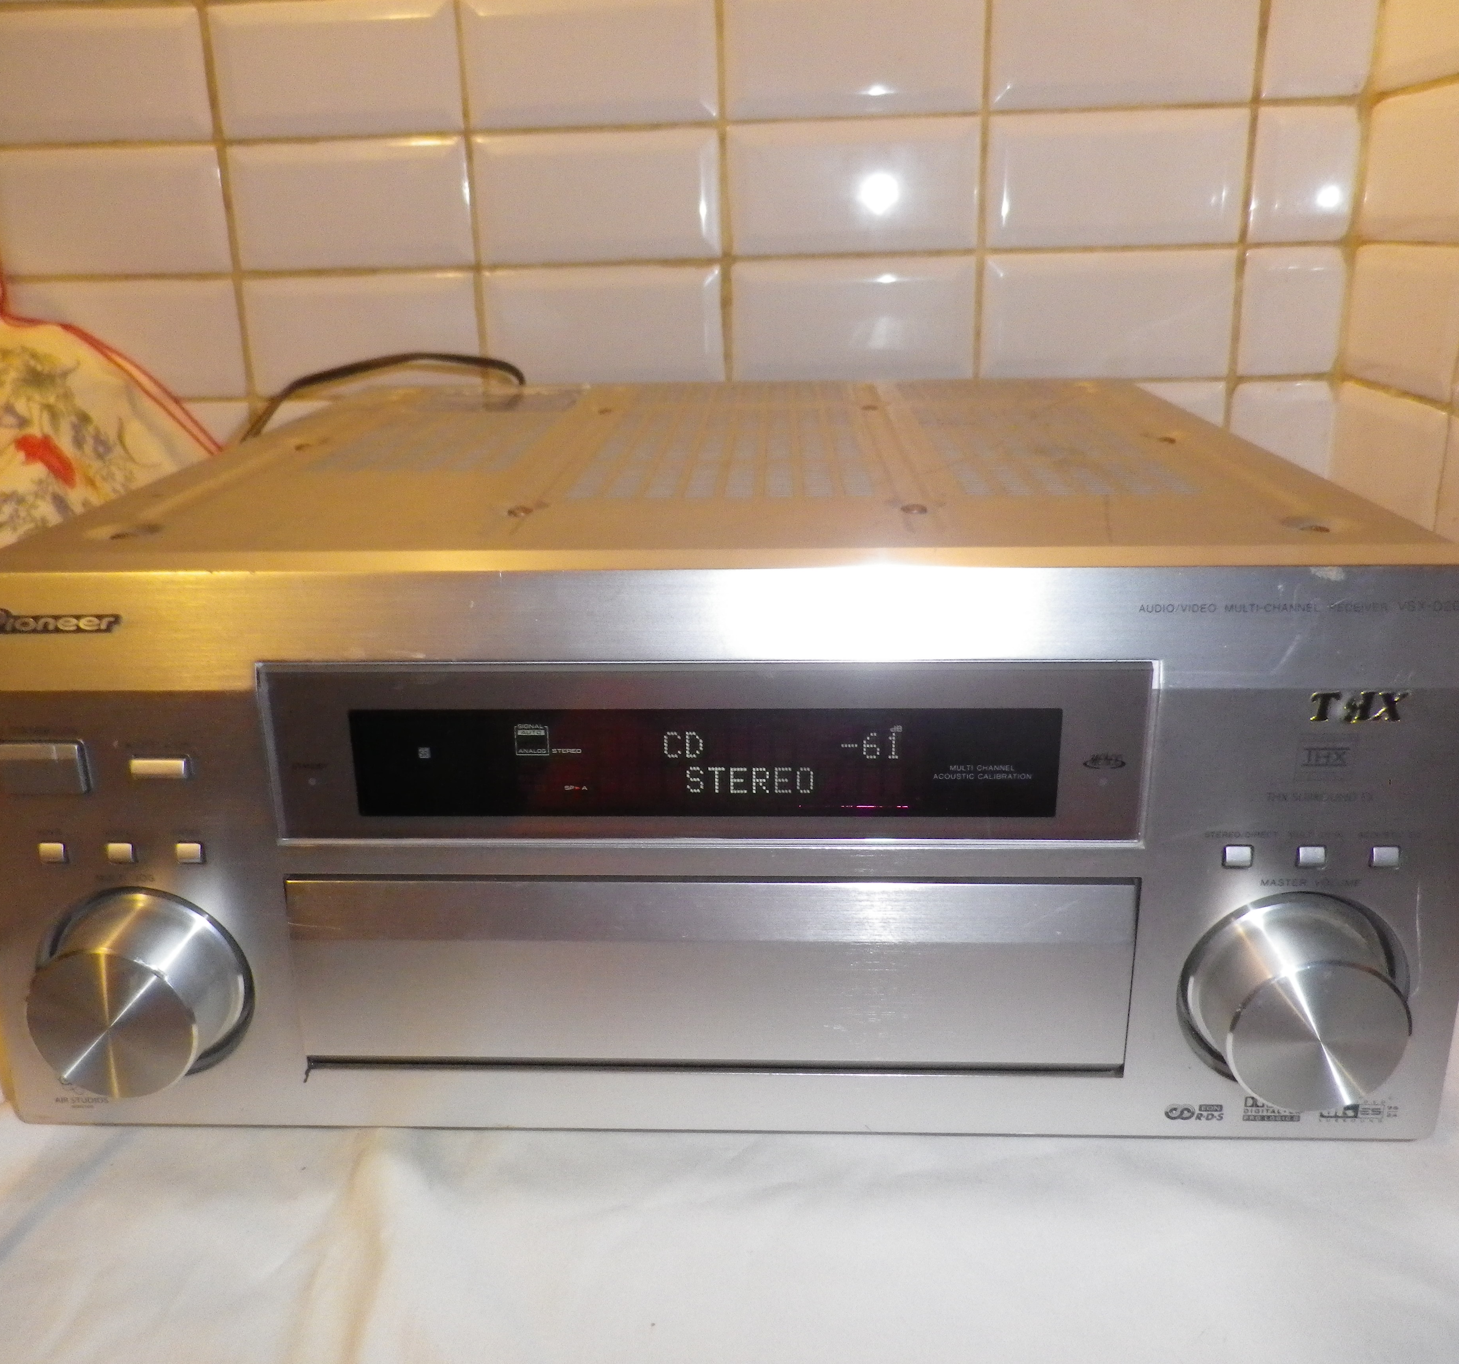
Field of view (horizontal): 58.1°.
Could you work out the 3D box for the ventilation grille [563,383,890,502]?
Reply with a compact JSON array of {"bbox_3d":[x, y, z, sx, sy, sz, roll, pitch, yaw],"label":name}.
[{"bbox_3d":[0.002,-0.112,0.580,0.109,0.010,0.309,0,20,2],"label":"ventilation grille"}]

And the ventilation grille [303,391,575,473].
[{"bbox_3d":[-0.119,-0.119,0.608,0.076,0.010,0.241,0,20,2],"label":"ventilation grille"}]

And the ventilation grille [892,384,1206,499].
[{"bbox_3d":[0.123,-0.112,0.575,0.076,0.010,0.306,0,20,2],"label":"ventilation grille"}]

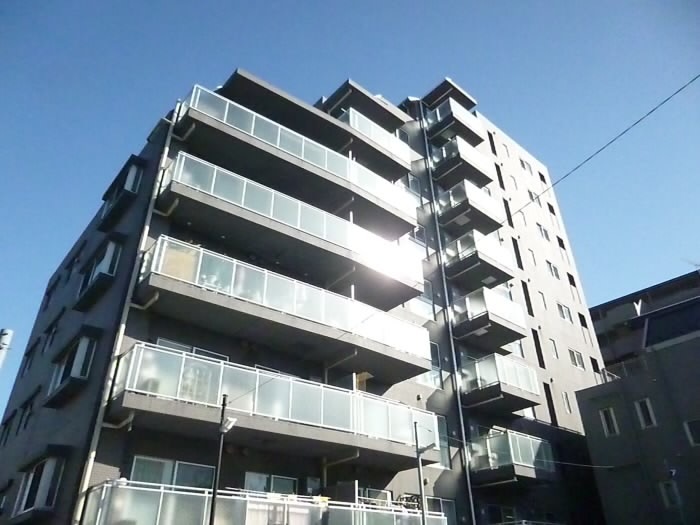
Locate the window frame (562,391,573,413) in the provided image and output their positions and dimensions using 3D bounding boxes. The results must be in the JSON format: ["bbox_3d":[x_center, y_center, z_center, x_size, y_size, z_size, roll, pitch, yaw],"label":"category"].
[{"bbox_3d":[10.722,6.926,24.964,0.500,1.100,0.120,24,-40,-34],"label":"window frame"}]

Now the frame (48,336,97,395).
[{"bbox_3d":[-7.100,2.714,12.958,0.376,0.998,1.981,24,-40,-34],"label":"frame"}]

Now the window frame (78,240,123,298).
[{"bbox_3d":[-7.138,0.288,14.445,0.360,1.000,1.850,25,-40,-34],"label":"window frame"}]

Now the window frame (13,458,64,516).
[{"bbox_3d":[-7.064,5.121,11.433,0.376,0.997,1.981,24,-40,-34],"label":"window frame"}]

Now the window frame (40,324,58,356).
[{"bbox_3d":[-10.972,2.801,18.530,0.100,1.040,1.339,24,-40,-34],"label":"window frame"}]

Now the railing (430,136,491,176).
[{"bbox_3d":[5.739,-4.959,25.951,2.665,1.149,1.753,24,-40,-34],"label":"railing"}]

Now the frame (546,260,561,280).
[{"bbox_3d":[12.378,0.521,30.782,1.283,0.998,0.100,24,-40,-34],"label":"frame"}]

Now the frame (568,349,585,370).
[{"bbox_3d":[12.450,5.336,27.732,1.283,0.998,0.100,24,-40,-34],"label":"frame"}]

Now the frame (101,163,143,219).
[{"bbox_3d":[-7.167,-2.128,15.966,0.360,1.010,1.850,25,-40,-34],"label":"frame"}]

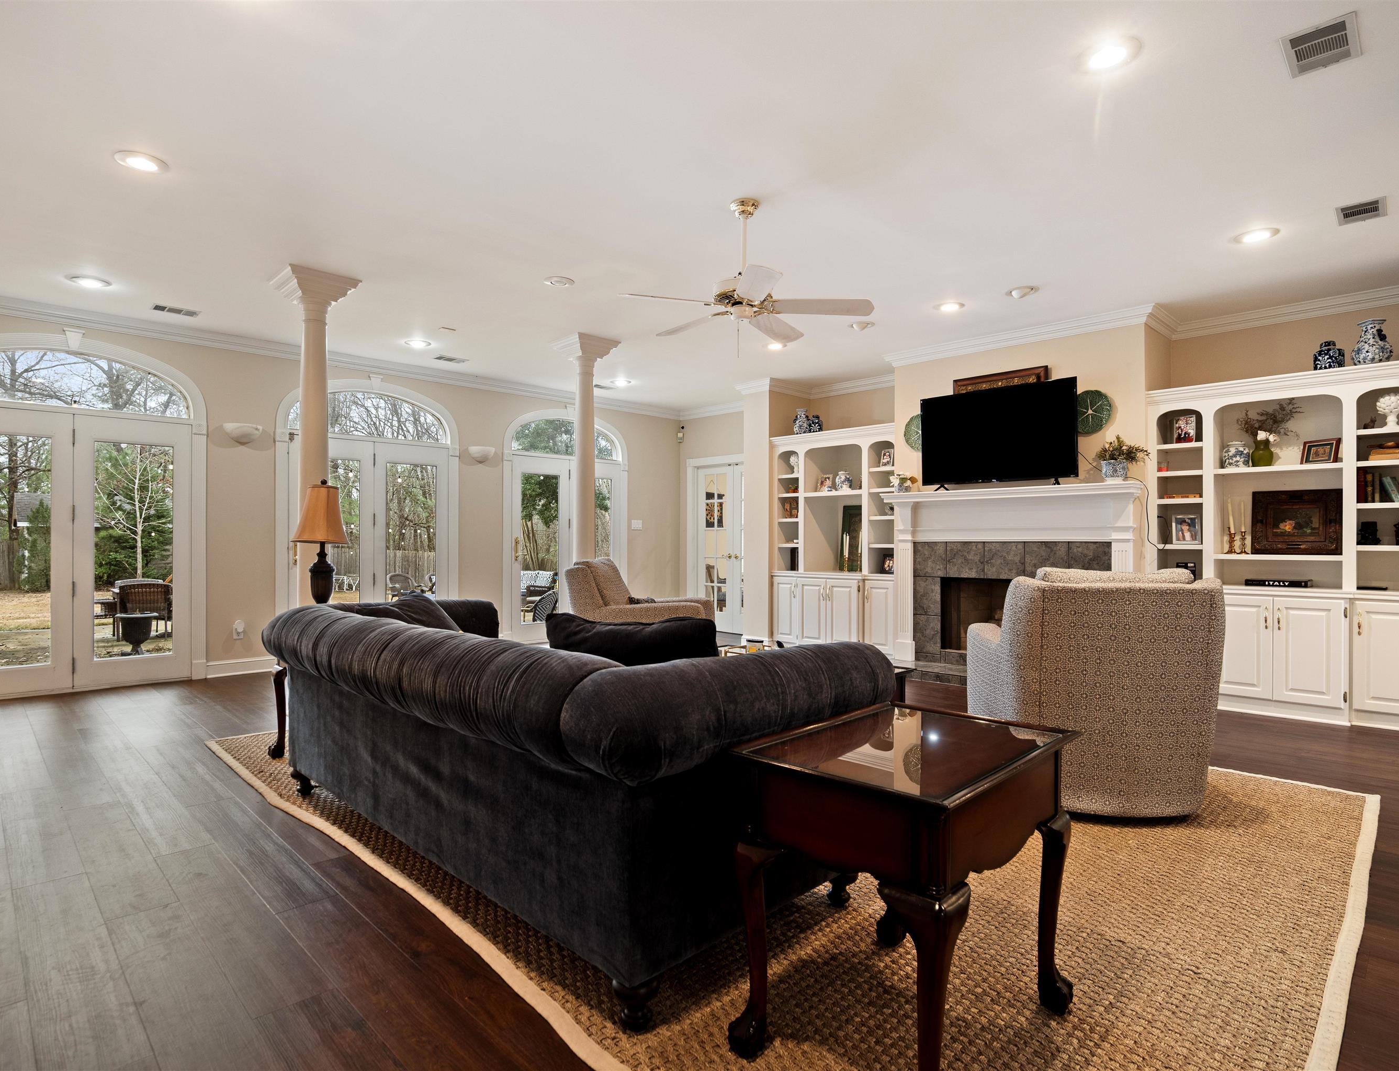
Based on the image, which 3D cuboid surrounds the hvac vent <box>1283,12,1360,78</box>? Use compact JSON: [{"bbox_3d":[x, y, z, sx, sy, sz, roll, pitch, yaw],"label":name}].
[{"bbox_3d":[2.077,-1.622,2.381,0.295,0.020,0.182,0,0,-44],"label":"hvac vent"}]

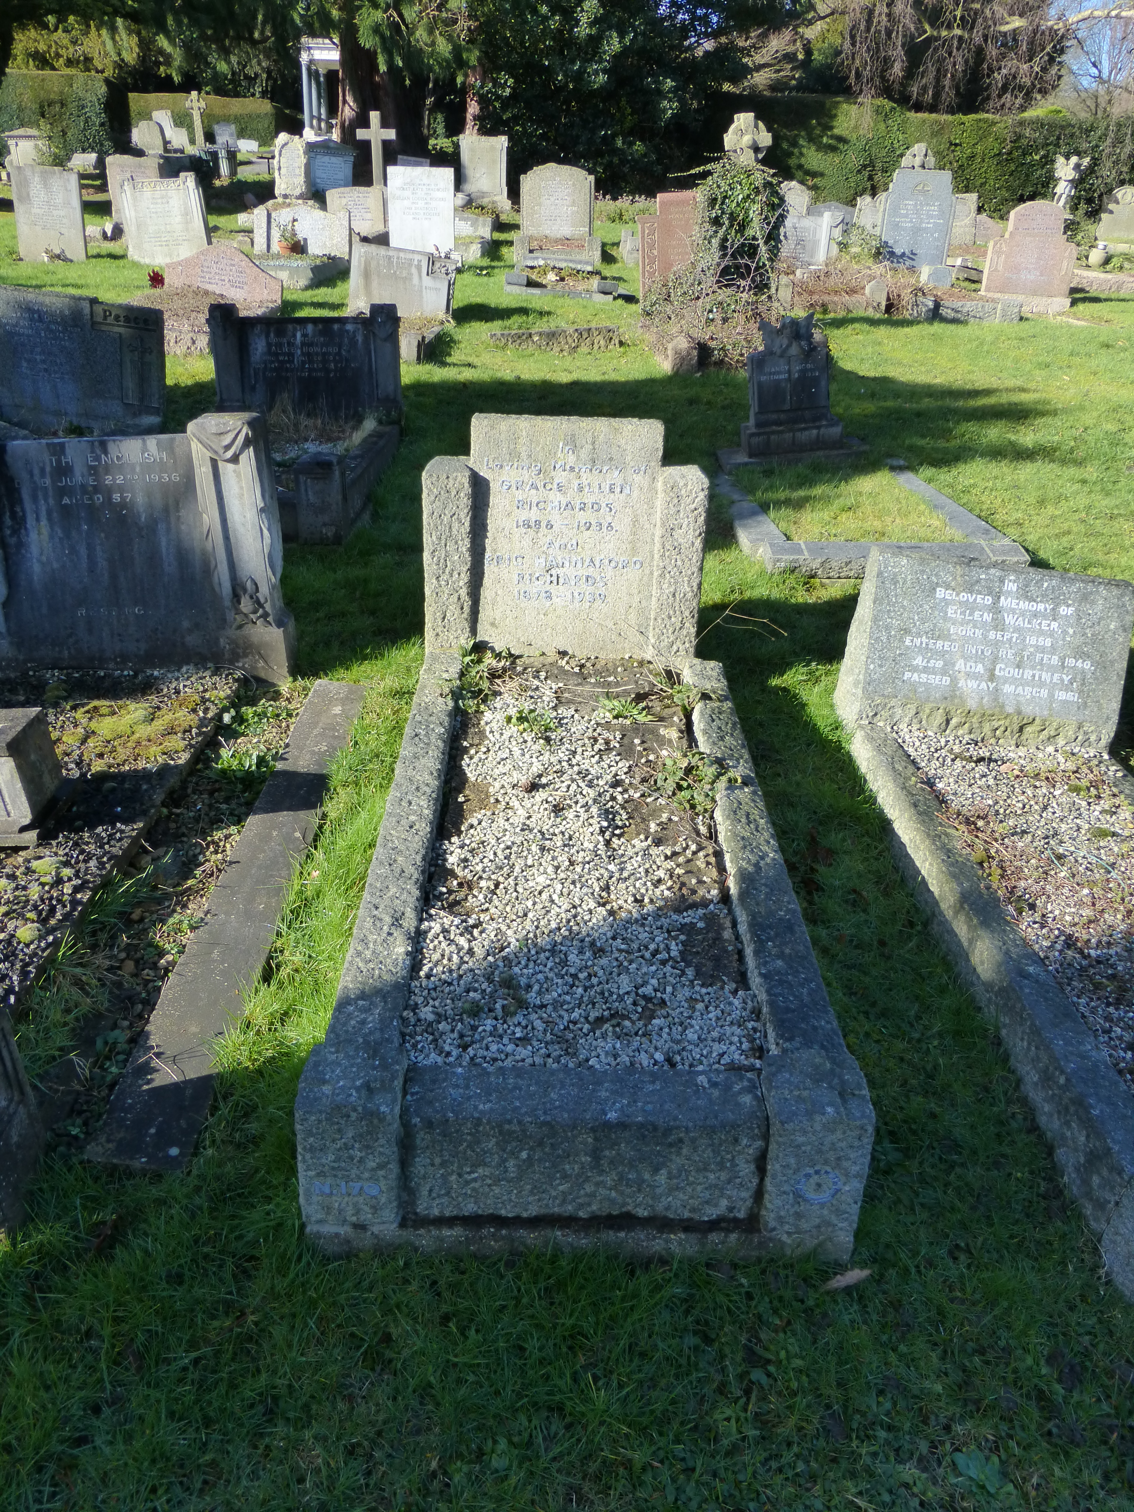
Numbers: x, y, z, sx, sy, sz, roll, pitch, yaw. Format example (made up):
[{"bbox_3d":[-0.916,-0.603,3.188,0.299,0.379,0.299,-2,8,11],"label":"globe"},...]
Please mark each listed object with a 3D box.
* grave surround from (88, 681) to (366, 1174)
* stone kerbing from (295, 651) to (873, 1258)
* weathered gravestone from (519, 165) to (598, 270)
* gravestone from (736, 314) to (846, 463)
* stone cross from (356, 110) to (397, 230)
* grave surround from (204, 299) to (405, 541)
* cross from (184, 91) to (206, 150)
[{"bbox_3d":[-0.716,0.274,2.662,0.165,0.110,1.850,1,30,0],"label":"grave surround"},{"bbox_3d":[0.019,0.253,2.412,0.864,0.321,1.706,1,30,-1],"label":"stone kerbing"},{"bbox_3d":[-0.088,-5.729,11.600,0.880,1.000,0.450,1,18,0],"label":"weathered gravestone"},{"bbox_3d":[1.097,-1.816,5.304,0.450,0.635,0.200,-8,30,-3],"label":"gravestone"},{"bbox_3d":[-2.625,-7.964,14.927,0.530,1.450,0.240,1,30,0],"label":"stone cross"},{"bbox_3d":[-1.375,-1.641,5.098,1.045,0.710,1.740,1,30,0],"label":"grave surround"},{"bbox_3d":[-10.433,-17.804,30.707,0.600,1.600,0.260,1,30,0],"label":"cross"}]

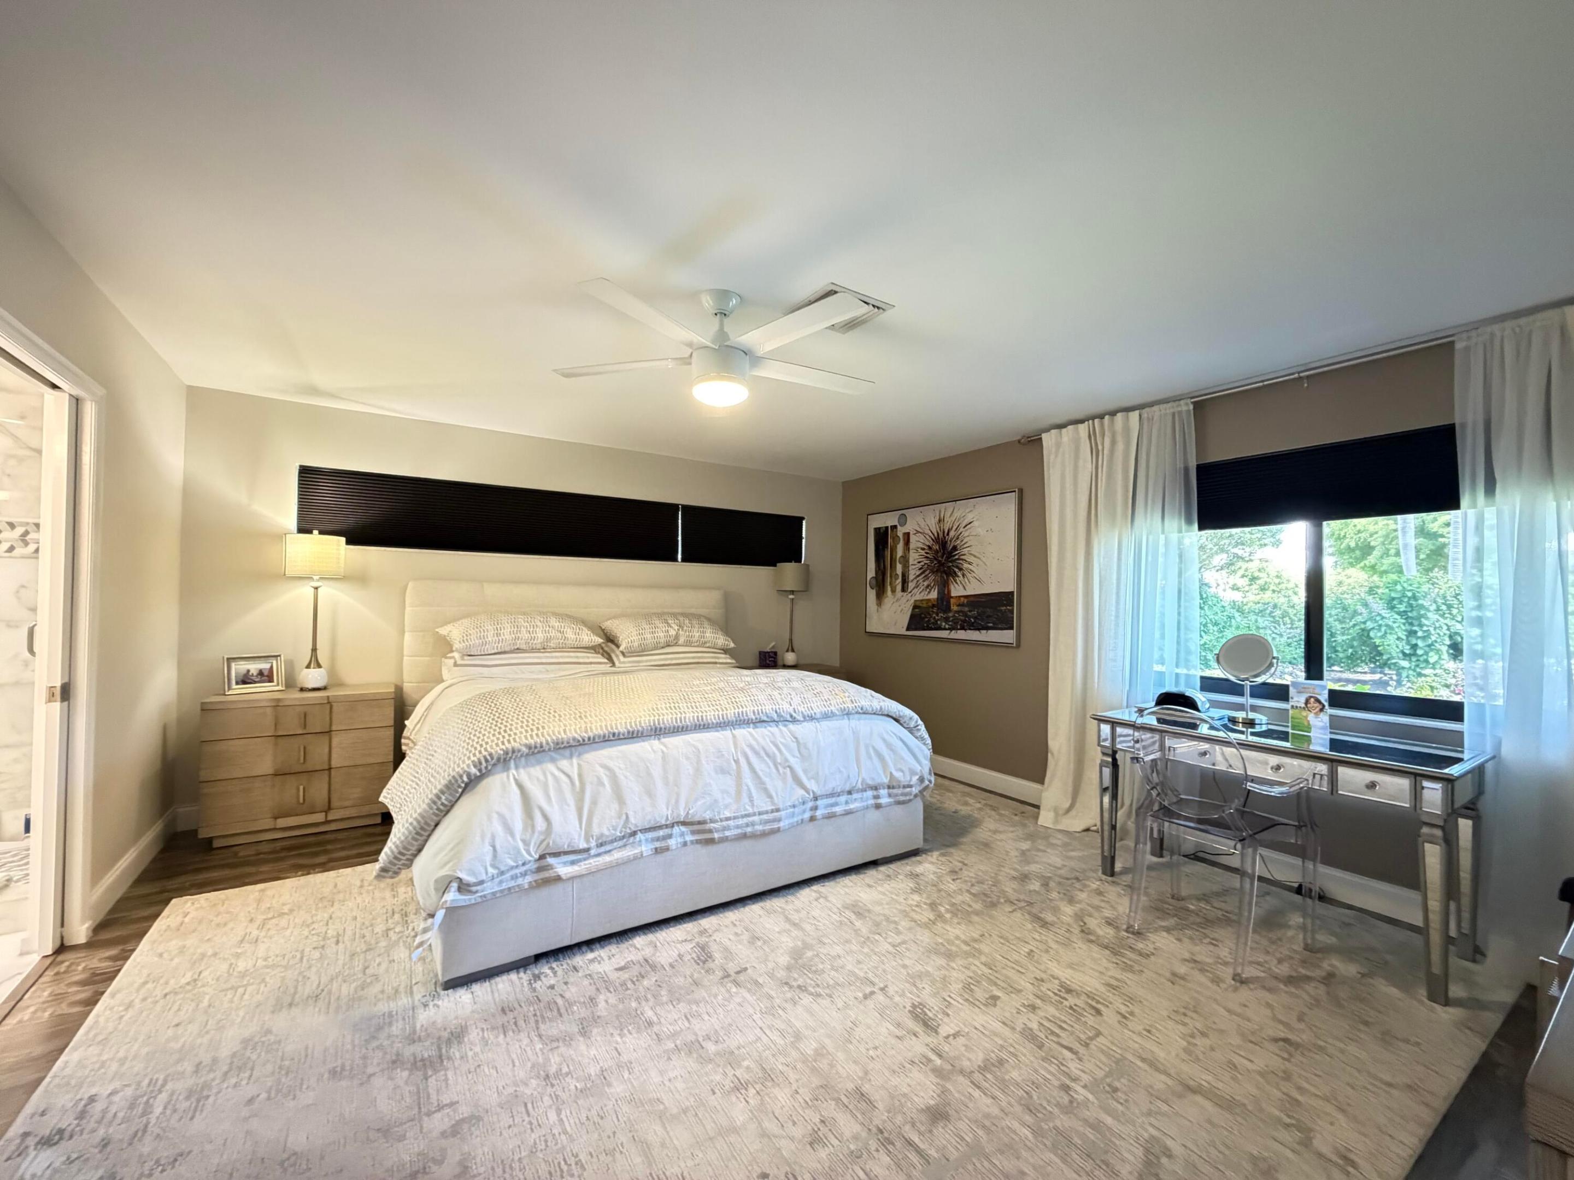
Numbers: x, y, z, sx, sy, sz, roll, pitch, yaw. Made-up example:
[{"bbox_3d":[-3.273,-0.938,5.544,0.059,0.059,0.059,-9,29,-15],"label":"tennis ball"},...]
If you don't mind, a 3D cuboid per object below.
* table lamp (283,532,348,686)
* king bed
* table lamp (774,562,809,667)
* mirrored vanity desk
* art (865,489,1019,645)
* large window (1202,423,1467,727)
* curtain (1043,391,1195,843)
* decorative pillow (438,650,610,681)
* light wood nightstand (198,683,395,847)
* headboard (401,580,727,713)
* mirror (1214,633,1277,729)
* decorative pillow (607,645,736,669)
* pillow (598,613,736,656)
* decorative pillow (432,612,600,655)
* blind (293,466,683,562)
[{"bbox_3d":[-2.671,0.113,3.606,0.278,0.895,0.278,1,-1,-33],"label":"table lamp"},{"bbox_3d":[-0.817,0.660,3.643,2.367,1.348,2.275,1,-1,-32],"label":"king bed"},{"bbox_3d":[0.047,0.202,5.384,0.278,0.884,0.278,1,-1,-33],"label":"table lamp"},{"bbox_3d":[2.077,1.002,2.752,0.629,0.758,1.251,1,-1,-33],"label":"mirrored vanity desk"},{"bbox_3d":[1.106,-0.142,4.860,0.059,1.038,1.565,1,-1,-32],"label":"art"},{"bbox_3d":[2.404,-0.065,2.900,0.105,1.180,1.499,1,-1,-32],"label":"large window"},{"bbox_3d":[1.789,0.200,3.558,0.197,2.360,0.855,1,-1,-32],"label":"curtain"},{"bbox_3d":[-1.651,0.443,4.061,0.943,0.157,0.511,1,-1,-33],"label":"decorative pillow"},{"bbox_3d":[-2.678,0.937,3.553,0.815,0.744,0.473,1,-1,-32],"label":"light wood nightstand"},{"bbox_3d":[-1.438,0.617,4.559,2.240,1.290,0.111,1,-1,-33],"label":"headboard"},{"bbox_3d":[2.139,0.407,2.949,0.150,0.410,0.245,2,-1,-42],"label":"mirror"},{"bbox_3d":[-0.859,0.454,4.579,0.904,0.151,0.511,1,-1,-33],"label":"decorative pillow"},{"bbox_3d":[-0.857,0.287,4.589,0.891,0.203,0.498,1,9,-33],"label":"pillow"},{"bbox_3d":[-1.671,0.256,4.056,0.917,0.203,0.498,1,9,-33],"label":"decorative pillow"},{"bbox_3d":[-1.869,-0.480,4.401,2.405,0.455,0.053,1,-1,-32],"label":"blind"}]

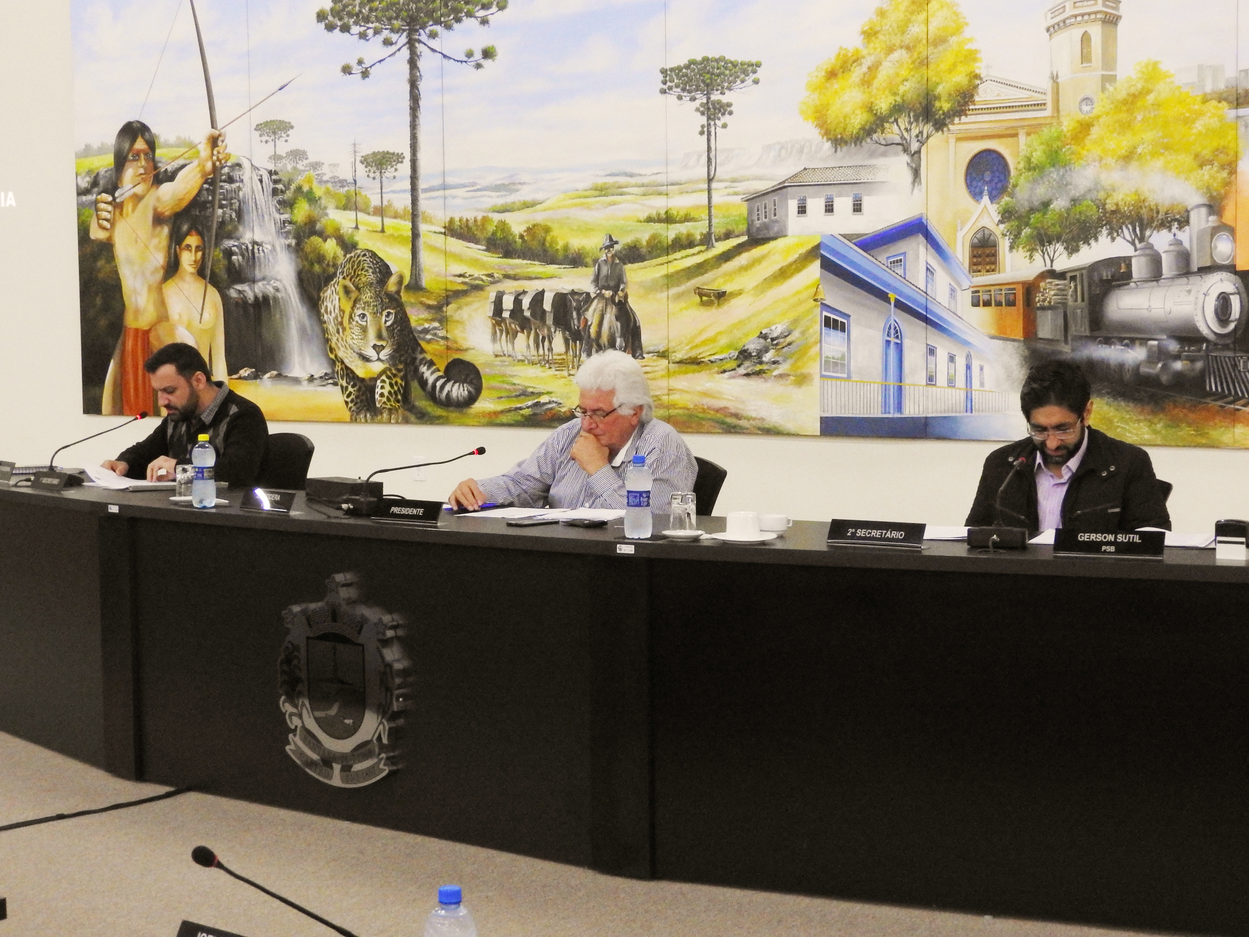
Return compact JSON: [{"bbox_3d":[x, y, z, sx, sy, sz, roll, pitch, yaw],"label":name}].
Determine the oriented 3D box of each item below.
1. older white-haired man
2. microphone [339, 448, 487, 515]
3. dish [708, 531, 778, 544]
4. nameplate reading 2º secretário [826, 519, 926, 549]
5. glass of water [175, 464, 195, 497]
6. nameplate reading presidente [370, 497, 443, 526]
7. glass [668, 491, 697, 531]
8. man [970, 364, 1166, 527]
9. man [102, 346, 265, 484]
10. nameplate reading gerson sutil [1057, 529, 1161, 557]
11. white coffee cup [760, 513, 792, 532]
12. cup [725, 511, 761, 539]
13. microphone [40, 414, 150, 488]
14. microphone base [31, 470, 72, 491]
[{"bbox_3d":[-0.062,0.270,6.132,0.600,1.200,0.650,3,5,37],"label":"older white-haired man"},{"bbox_3d":[-0.599,0.035,6.115,0.415,0.166,0.130,-2,5,-18],"label":"microphone"},{"bbox_3d":[0.290,0.166,5.206,0.158,0.020,0.158,-1,4,0],"label":"dish"},{"bbox_3d":[0.601,0.152,5.122,0.247,0.057,0.050,2,5,32],"label":"nameplate reading 2º secretário"},{"bbox_3d":[-1.282,0.047,6.363,0.066,0.100,0.066,-1,4,0],"label":"glass of water"},{"bbox_3d":[-0.575,0.113,5.791,0.245,0.058,0.050,3,5,38],"label":"nameplate reading presidente"},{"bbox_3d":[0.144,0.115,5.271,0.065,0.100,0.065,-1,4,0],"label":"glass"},{"bbox_3d":[1.123,0.323,5.500,0.580,1.210,0.780,1,5,23],"label":"man"},{"bbox_3d":[-1.418,0.207,7.185,0.600,1.240,0.780,3,6,42],"label":"man"},{"bbox_3d":[1.079,0.168,4.803,0.240,0.060,0.048,1,5,24],"label":"nameplate reading gerson sutil"},{"bbox_3d":[0.374,0.141,5.333,0.083,0.050,0.068,-1,4,0],"label":"white coffee cup"},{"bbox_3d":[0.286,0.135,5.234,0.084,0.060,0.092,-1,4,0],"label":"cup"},{"bbox_3d":[-1.735,-0.054,7.059,0.370,0.224,0.120,-2,4,-14],"label":"microphone"},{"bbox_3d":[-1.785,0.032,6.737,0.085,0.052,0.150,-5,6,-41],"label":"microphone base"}]

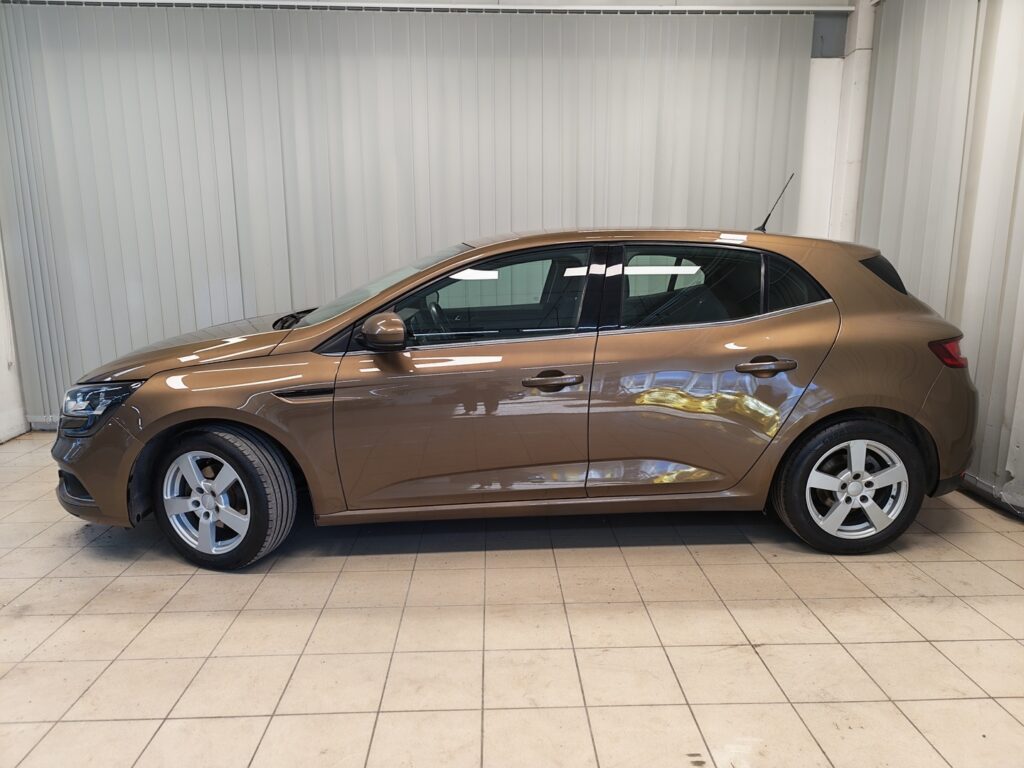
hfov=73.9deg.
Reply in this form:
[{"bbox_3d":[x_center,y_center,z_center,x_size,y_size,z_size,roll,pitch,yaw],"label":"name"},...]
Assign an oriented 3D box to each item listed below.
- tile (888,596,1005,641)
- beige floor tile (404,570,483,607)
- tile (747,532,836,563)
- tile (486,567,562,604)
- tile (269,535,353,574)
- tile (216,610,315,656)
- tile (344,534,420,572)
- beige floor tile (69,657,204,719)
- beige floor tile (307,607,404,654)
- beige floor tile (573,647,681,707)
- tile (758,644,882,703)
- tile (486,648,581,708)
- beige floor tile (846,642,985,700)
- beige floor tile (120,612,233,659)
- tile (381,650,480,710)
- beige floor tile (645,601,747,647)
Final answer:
[{"bbox_3d":[1.552,0.846,2.449,0.298,0.012,0.298,-1,11,-2],"label":"tile"},{"bbox_3d":[-0.257,0.812,2.698,0.298,0.010,0.298,-1,10,-1],"label":"beige floor tile"},{"bbox_3d":[1.239,0.739,3.033,0.298,0.010,0.298,-1,10,-1],"label":"tile"},{"bbox_3d":[0.043,0.802,2.689,0.297,0.010,0.297,-1,11,-2],"label":"tile"},{"bbox_3d":[-0.863,0.758,2.957,0.297,0.010,0.297,-1,11,-2],"label":"tile"},{"bbox_3d":[-0.847,0.872,2.379,0.298,0.012,0.298,-1,11,-2],"label":"tile"},{"bbox_3d":[-0.566,0.761,2.986,0.298,0.010,0.298,-1,10,-1],"label":"tile"},{"bbox_3d":[-1.137,0.929,2.076,0.298,0.010,0.298,-1,11,-2],"label":"beige floor tile"},{"bbox_3d":[-0.547,0.869,2.388,0.298,0.012,0.298,-1,11,-2],"label":"beige floor tile"},{"bbox_3d":[0.360,0.909,2.110,0.297,0.010,0.297,-1,11,-2],"label":"beige floor tile"},{"bbox_3d":[0.962,0.907,2.136,0.298,0.012,0.298,-1,11,-2],"label":"tile"},{"bbox_3d":[0.061,0.912,2.101,0.297,0.010,0.297,-1,11,-2],"label":"tile"},{"bbox_3d":[1.264,0.903,2.146,0.298,0.010,0.298,-1,10,-1],"label":"beige floor tile"},{"bbox_3d":[-1.151,0.878,2.379,0.298,0.010,0.298,-1,10,-1],"label":"beige floor tile"},{"bbox_3d":[-0.240,0.921,2.106,0.298,0.010,0.298,-1,10,-1],"label":"tile"},{"bbox_3d":[0.654,0.856,2.426,0.298,0.010,0.298,-1,10,-1],"label":"beige floor tile"}]

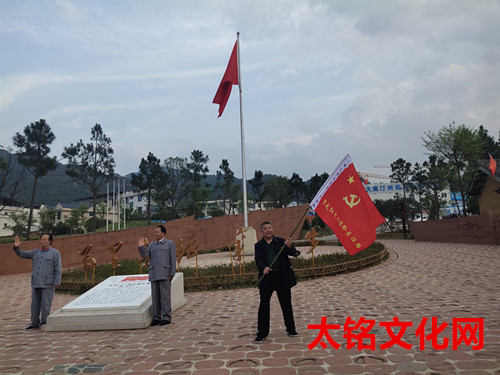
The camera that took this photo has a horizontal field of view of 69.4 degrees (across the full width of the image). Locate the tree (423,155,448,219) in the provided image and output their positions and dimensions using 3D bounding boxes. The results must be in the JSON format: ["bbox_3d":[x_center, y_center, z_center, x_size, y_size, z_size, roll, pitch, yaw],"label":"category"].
[{"bbox_3d":[19.490,0.518,38.000,2.599,7.901,2.599,-6,-8,27],"label":"tree"}]

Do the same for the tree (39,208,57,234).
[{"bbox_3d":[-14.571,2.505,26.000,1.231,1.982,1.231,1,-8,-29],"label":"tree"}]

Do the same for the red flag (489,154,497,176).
[{"bbox_3d":[15.586,-1.414,23.208,0.500,1.400,0.300,-6,-7,30],"label":"red flag"}]

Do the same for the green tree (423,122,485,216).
[{"bbox_3d":[18.464,-1.031,33.000,5.383,9.346,5.383,-6,-8,29],"label":"green tree"}]

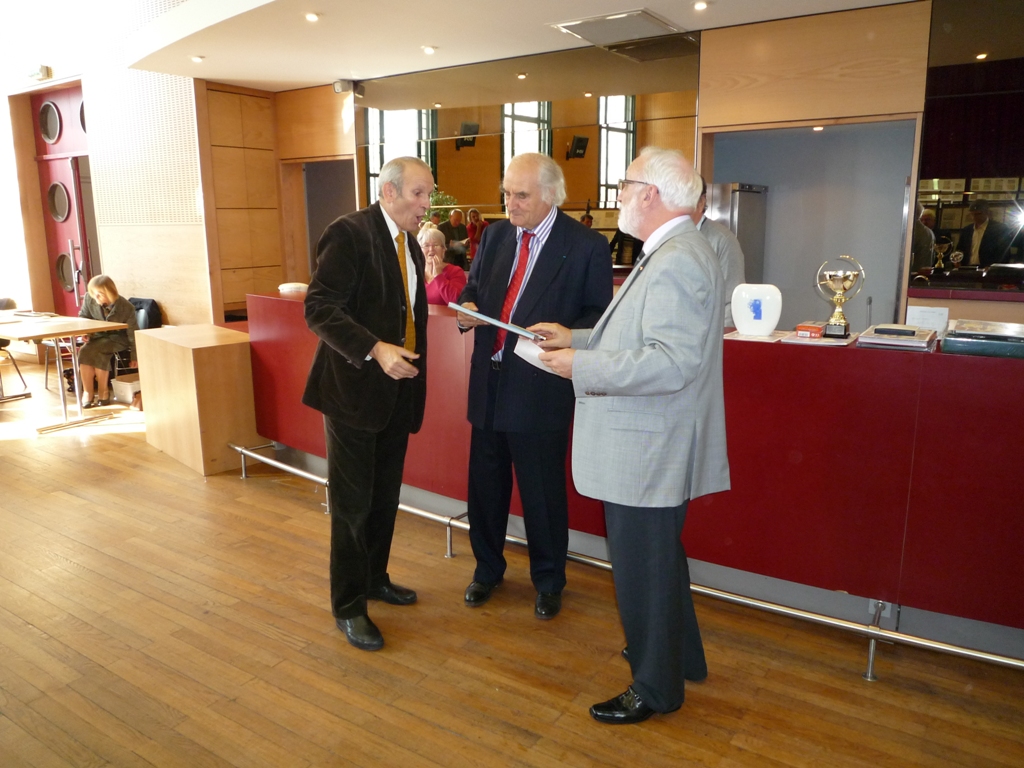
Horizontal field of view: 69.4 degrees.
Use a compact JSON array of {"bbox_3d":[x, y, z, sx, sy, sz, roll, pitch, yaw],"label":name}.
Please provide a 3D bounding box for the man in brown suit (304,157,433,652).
[{"bbox_3d":[-0.514,0.068,2.778,0.470,1.765,0.520,7,15,32],"label":"man in brown suit"}]

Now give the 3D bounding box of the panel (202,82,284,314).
[{"bbox_3d":[-2.328,-1.608,6.497,0.080,1.860,0.740,8,15,33],"label":"panel"}]

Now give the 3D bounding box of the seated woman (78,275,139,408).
[{"bbox_3d":[-3.575,-0.397,6.519,0.560,1.130,0.720,-6,13,-22],"label":"seated woman"}]

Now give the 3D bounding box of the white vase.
[{"bbox_3d":[0.892,-0.270,2.682,0.180,0.186,0.085,4,13,21],"label":"white vase"}]

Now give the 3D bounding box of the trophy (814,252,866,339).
[{"bbox_3d":[1.155,-0.307,2.602,0.185,0.288,0.125,6,14,28],"label":"trophy"}]

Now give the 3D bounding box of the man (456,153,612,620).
[{"bbox_3d":[0.075,0.022,2.913,0.590,1.785,0.460,5,14,24],"label":"man"}]

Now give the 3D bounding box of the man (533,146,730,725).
[{"bbox_3d":[0.372,0.171,2.312,0.590,1.745,0.550,2,13,10],"label":"man"}]

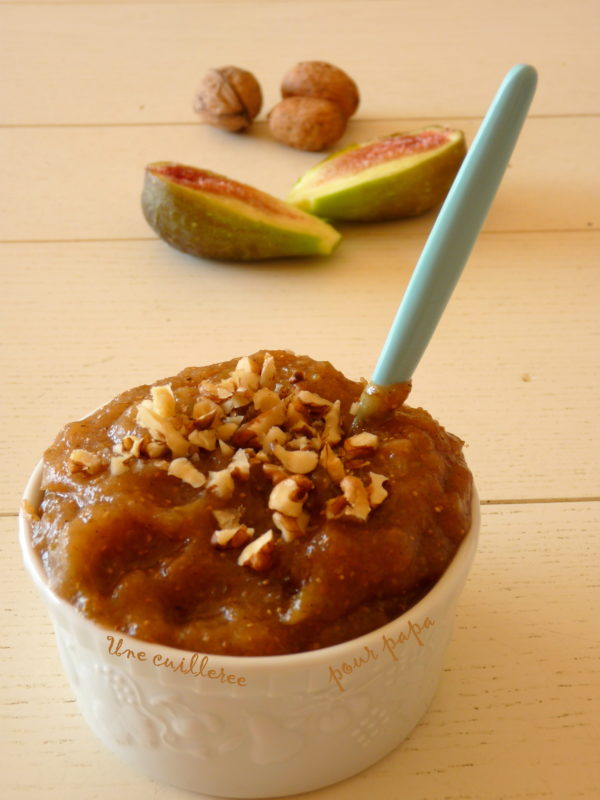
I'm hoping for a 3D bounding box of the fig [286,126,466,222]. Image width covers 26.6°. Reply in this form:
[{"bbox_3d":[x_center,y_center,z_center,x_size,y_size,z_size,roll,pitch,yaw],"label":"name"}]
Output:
[{"bbox_3d":[0.025,-0.078,0.456,0.045,0.034,0.072,29,45,34],"label":"fig"}]

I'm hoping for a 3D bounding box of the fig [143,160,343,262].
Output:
[{"bbox_3d":[-0.020,-0.063,0.435,0.070,0.034,0.042,16,38,21],"label":"fig"}]

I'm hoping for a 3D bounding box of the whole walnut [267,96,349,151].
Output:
[{"bbox_3d":[0.004,-0.112,0.513,0.032,0.022,0.024,9,37,13],"label":"whole walnut"}]

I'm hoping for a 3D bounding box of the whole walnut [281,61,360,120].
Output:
[{"bbox_3d":[0.009,-0.130,0.535,0.027,0.026,0.038,-29,45,-34],"label":"whole walnut"}]

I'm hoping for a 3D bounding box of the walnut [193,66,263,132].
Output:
[{"bbox_3d":[-0.029,-0.125,0.529,0.028,0.026,0.032,-6,36,-9],"label":"walnut"}]

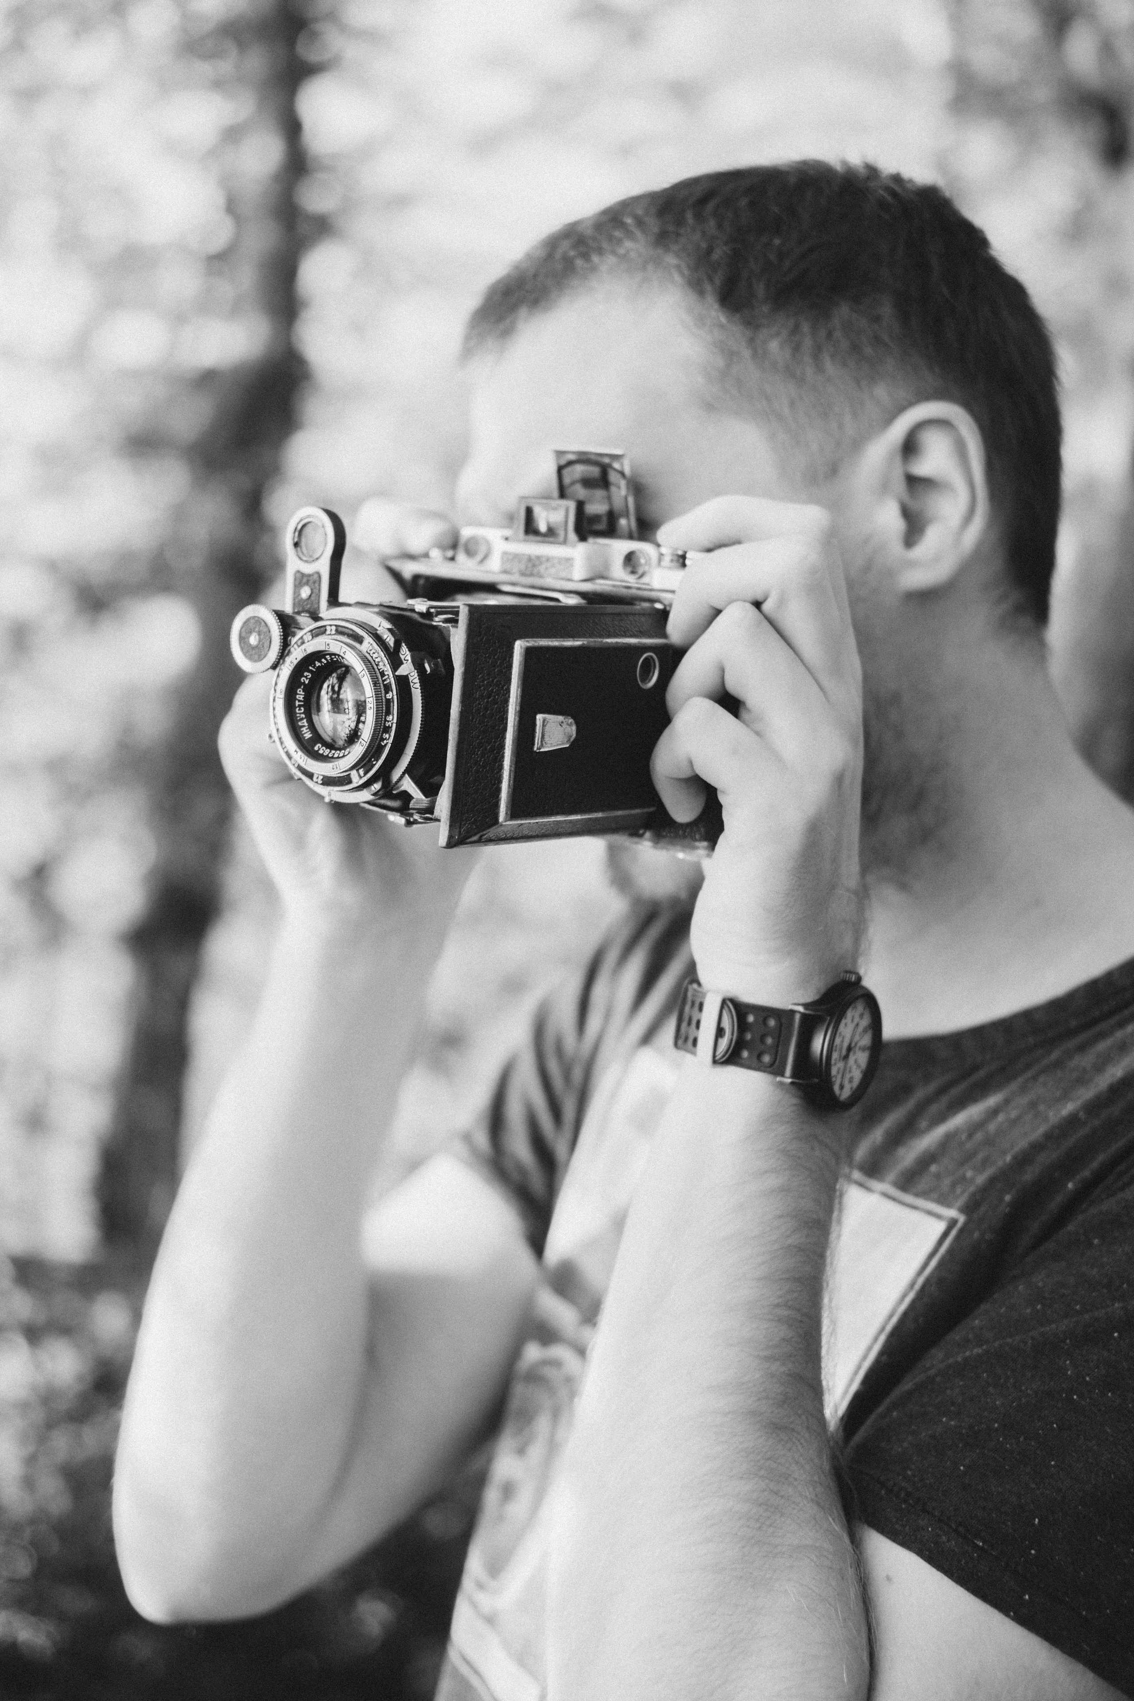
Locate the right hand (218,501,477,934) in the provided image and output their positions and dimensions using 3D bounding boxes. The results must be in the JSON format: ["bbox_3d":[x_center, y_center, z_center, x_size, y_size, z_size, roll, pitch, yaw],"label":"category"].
[{"bbox_3d":[-0.077,-0.048,0.885,0.085,0.150,0.090,10,9,36],"label":"right hand"}]

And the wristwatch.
[{"bbox_3d":[0.064,0.056,0.765,0.050,0.041,0.060,12,-4,22],"label":"wristwatch"}]

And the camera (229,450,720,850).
[{"bbox_3d":[-0.030,-0.067,0.787,0.153,0.122,0.130,11,10,39],"label":"camera"}]

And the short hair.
[{"bbox_3d":[0.068,-0.157,0.880,0.200,0.165,0.165,-8,15,-40],"label":"short hair"}]

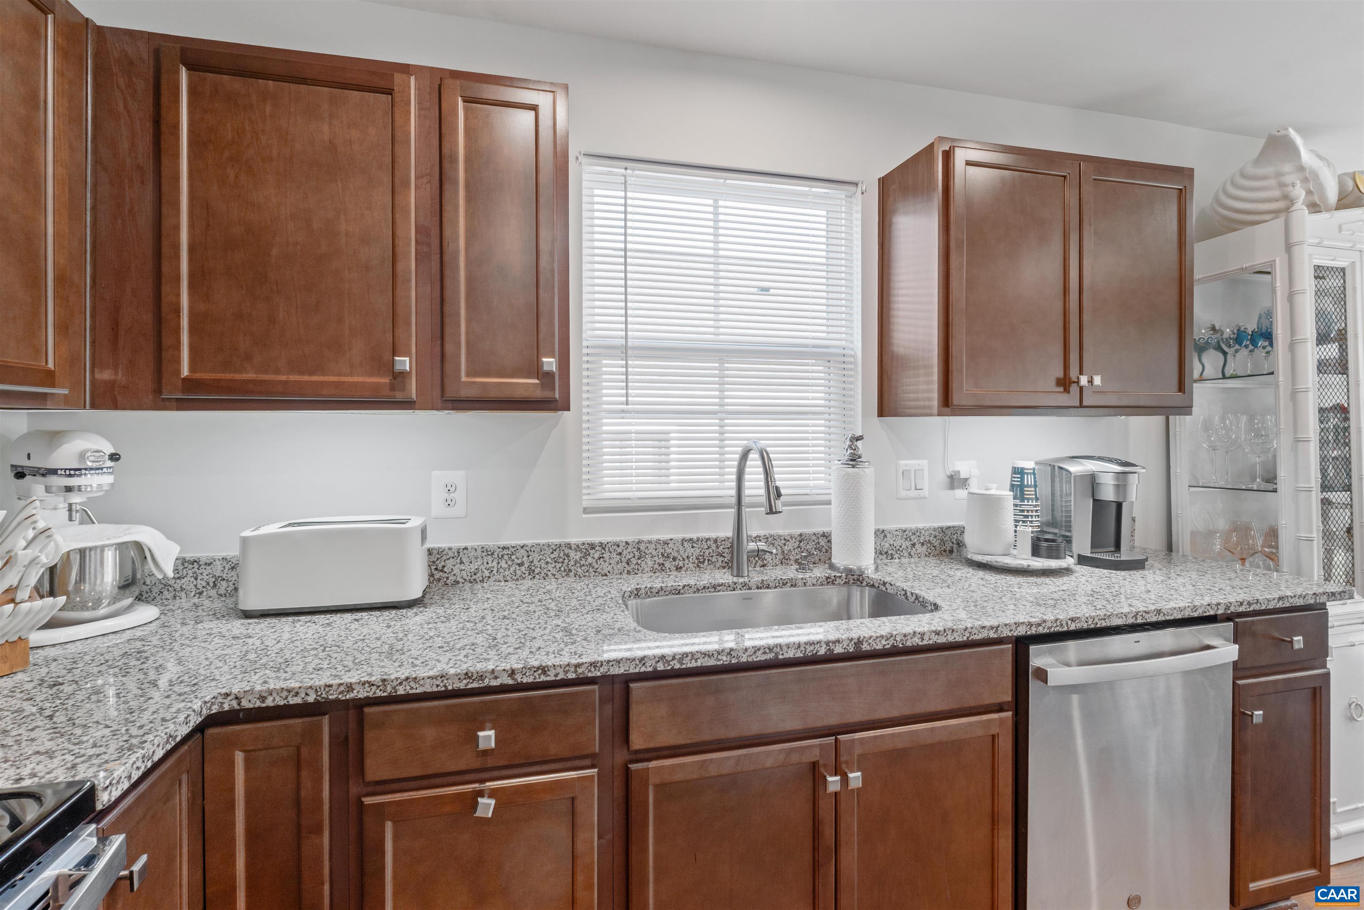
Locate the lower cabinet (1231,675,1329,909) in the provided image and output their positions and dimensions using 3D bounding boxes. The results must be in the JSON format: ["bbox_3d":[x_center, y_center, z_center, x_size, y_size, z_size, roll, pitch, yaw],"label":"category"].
[{"bbox_3d":[1.419,0.815,1.794,0.315,0.555,0.610,0,2,-14],"label":"lower cabinet"}]

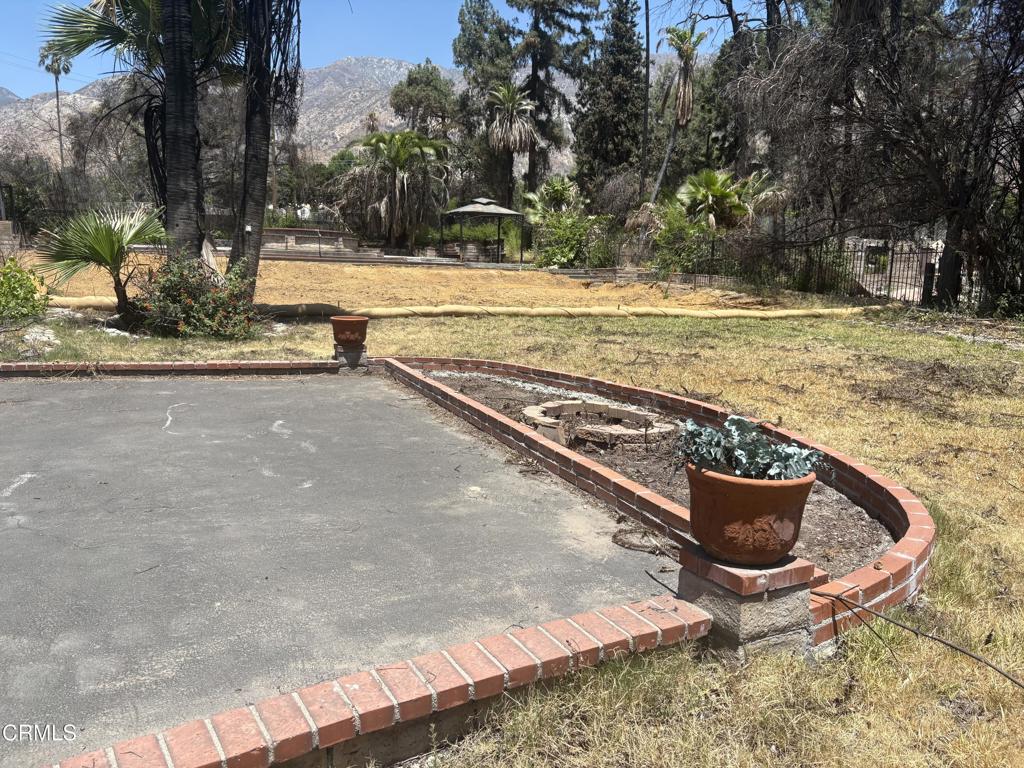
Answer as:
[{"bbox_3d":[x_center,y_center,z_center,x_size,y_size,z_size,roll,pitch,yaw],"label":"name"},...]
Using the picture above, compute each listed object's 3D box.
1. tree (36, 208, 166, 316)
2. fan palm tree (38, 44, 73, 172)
[{"bbox_3d":[-7.752,-2.293,14.525,2.456,1.996,2.210,0,9,0],"label":"tree"},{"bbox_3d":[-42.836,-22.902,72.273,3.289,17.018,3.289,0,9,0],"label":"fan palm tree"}]

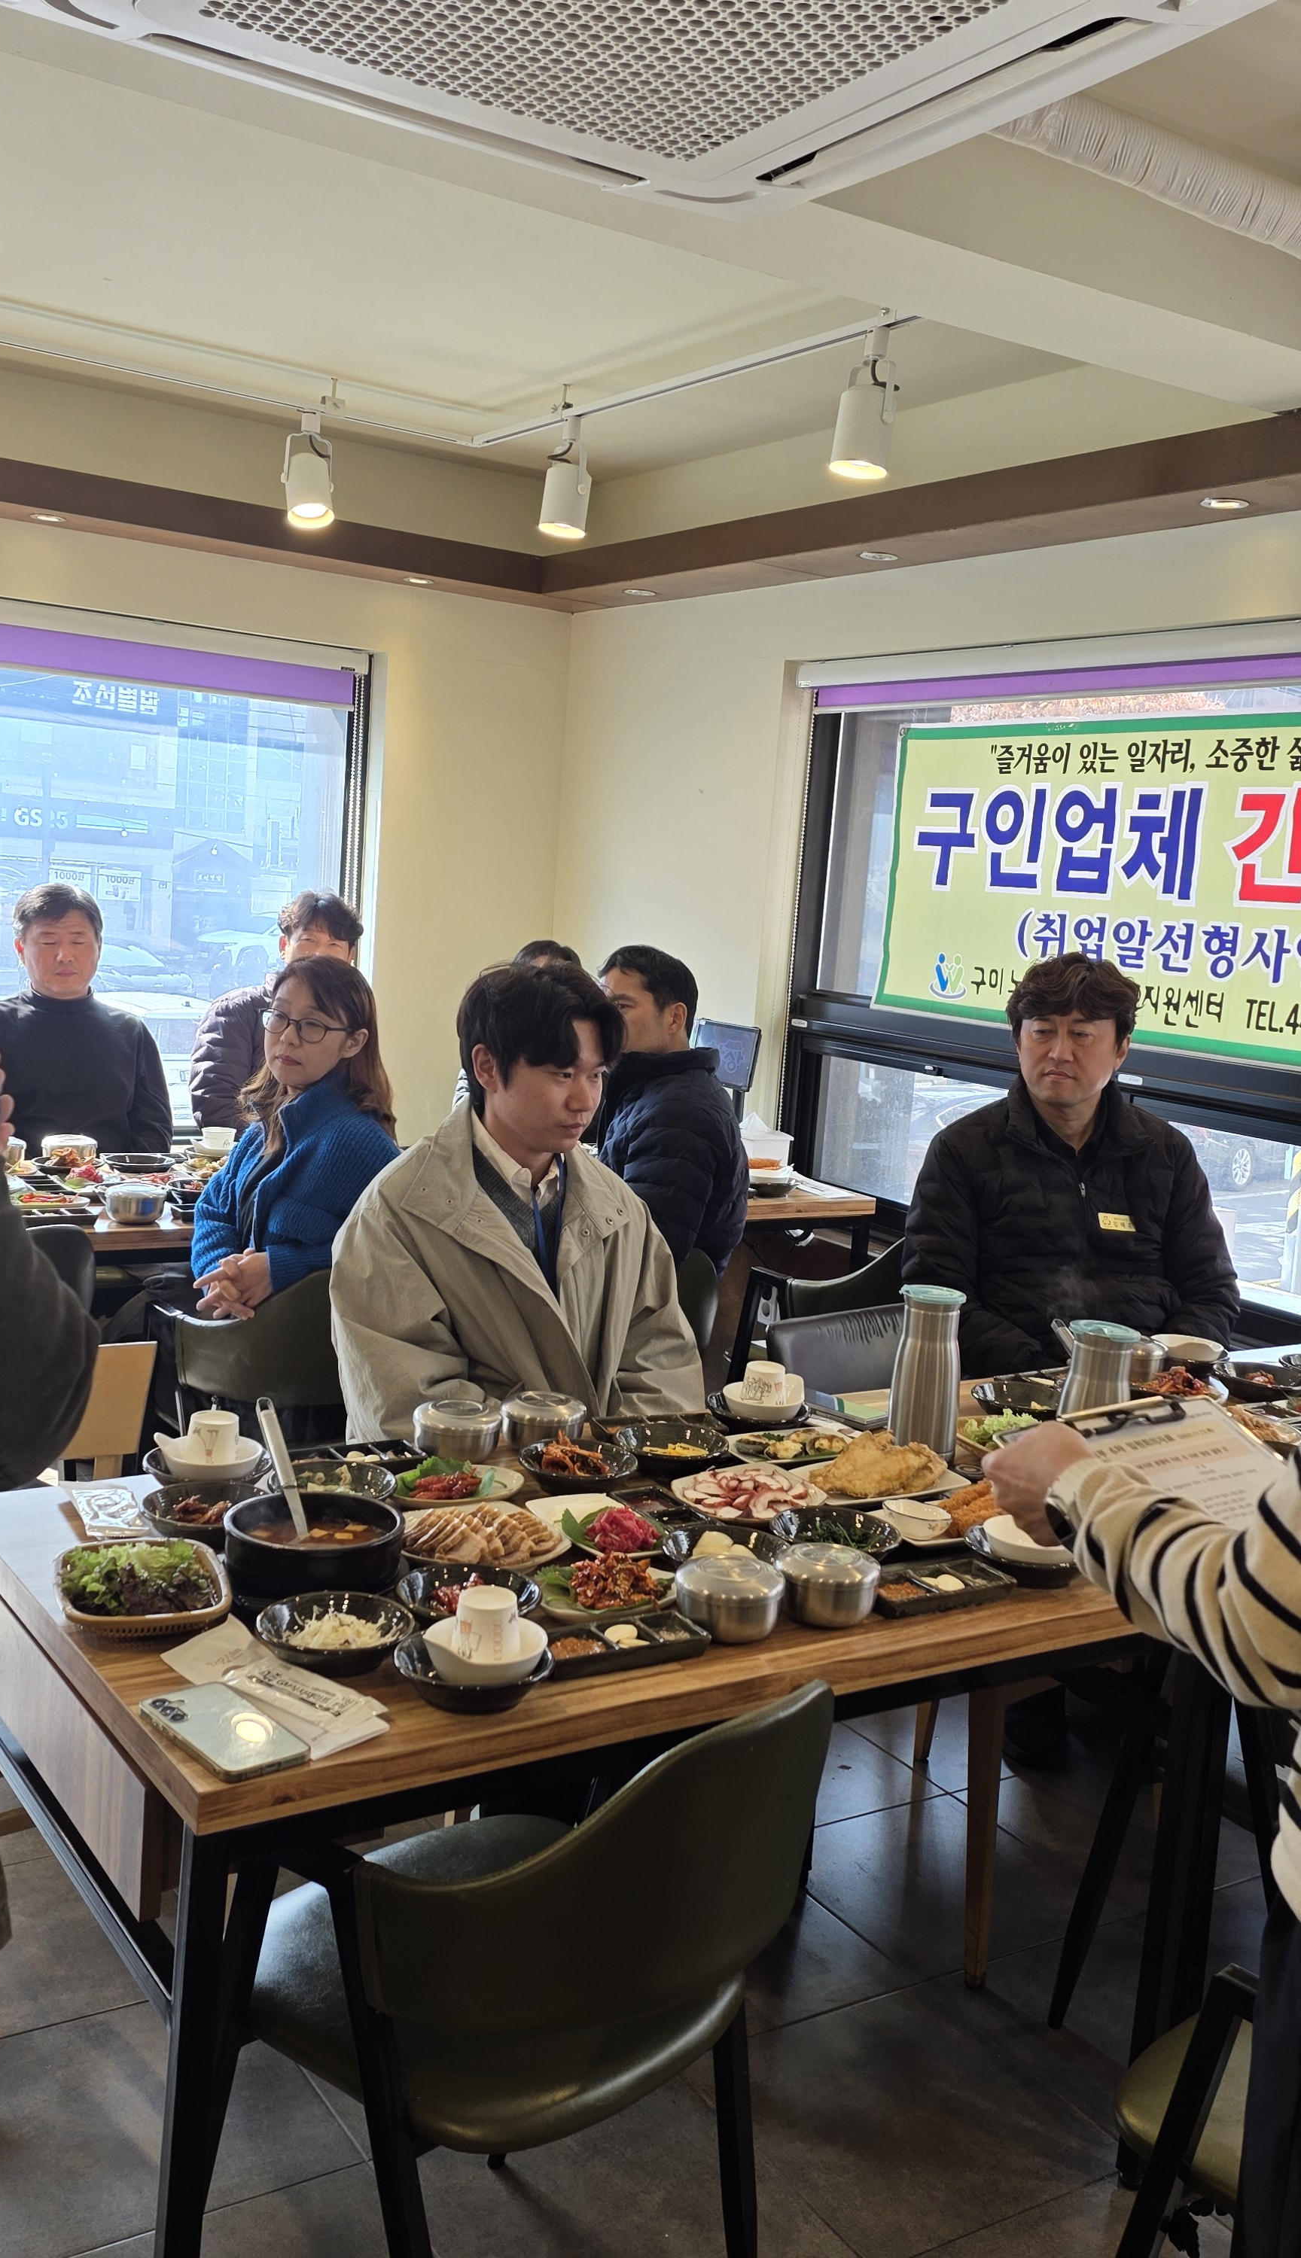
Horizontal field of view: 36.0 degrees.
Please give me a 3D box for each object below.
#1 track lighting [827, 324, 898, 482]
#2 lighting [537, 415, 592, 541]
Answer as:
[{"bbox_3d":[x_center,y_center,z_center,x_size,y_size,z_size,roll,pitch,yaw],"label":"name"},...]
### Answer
[{"bbox_3d":[0.423,-1.399,3.838,0.138,0.285,0.128,0,8,-33],"label":"track lighting"},{"bbox_3d":[-0.198,-1.562,4.779,0.127,0.274,0.128,0,8,-33],"label":"lighting"}]

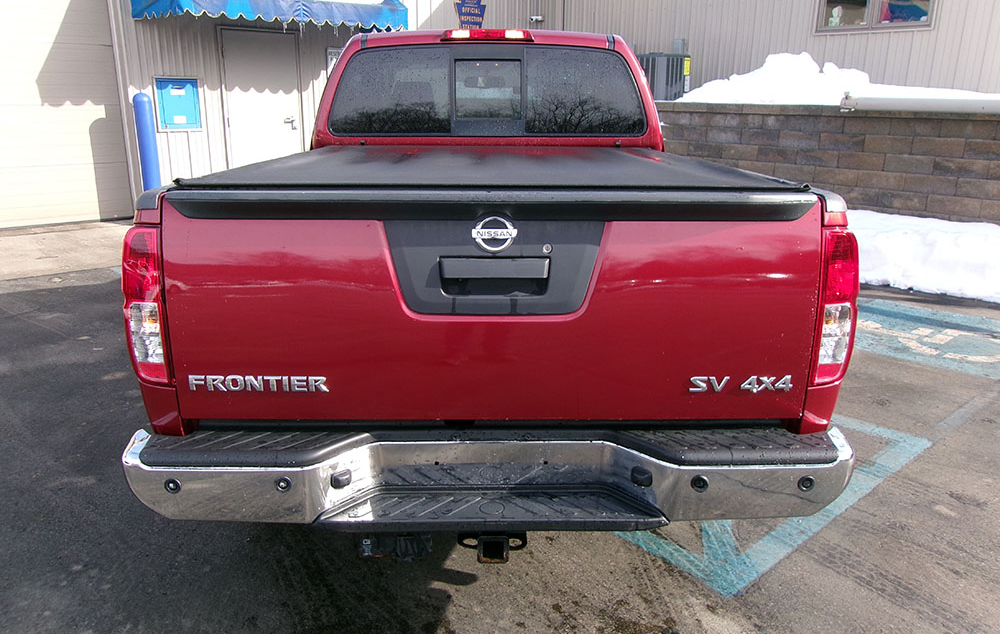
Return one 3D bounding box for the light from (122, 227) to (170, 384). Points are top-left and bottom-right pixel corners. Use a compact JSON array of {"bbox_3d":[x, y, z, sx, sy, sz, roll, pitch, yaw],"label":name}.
[{"bbox_3d":[-0.864,-0.040,1.952,0.124,0.400,0.140,0,16,-1],"label":"light"}]

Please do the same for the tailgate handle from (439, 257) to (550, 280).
[{"bbox_3d":[-0.013,-0.119,1.886,0.264,0.056,0.035,0,16,-1],"label":"tailgate handle"}]

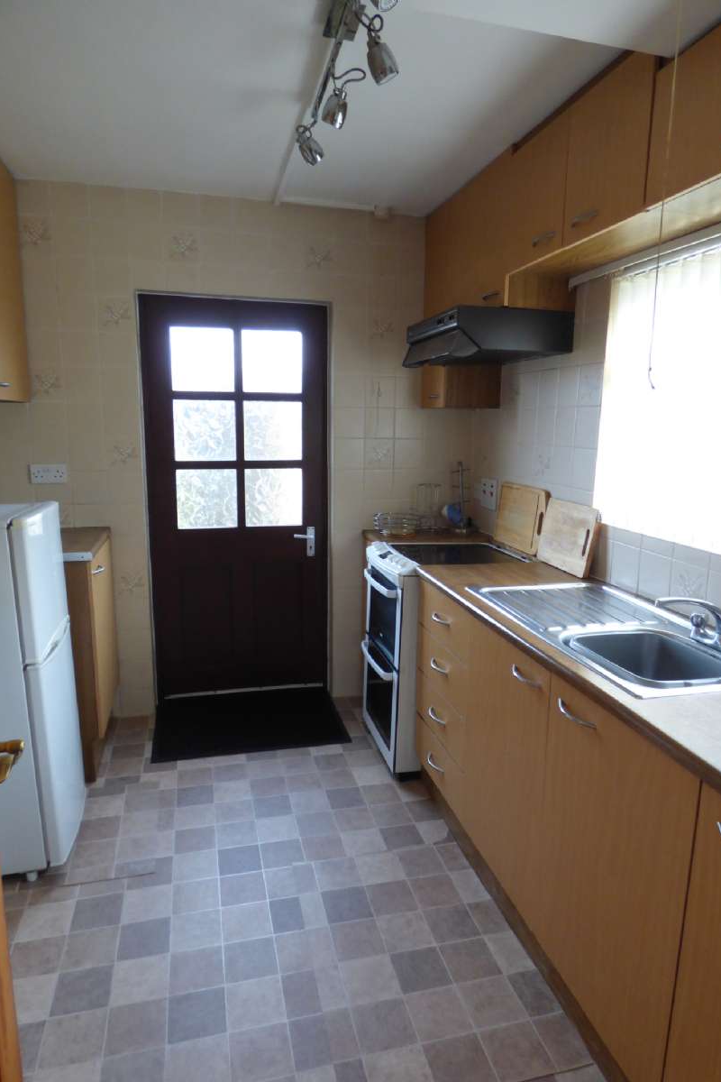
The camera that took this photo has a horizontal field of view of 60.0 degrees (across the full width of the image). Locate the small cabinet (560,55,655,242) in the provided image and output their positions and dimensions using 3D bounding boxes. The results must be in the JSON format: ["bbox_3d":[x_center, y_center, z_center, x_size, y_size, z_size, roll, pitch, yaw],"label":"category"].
[{"bbox_3d":[0.819,-1.076,1.756,0.306,0.392,0.375,-2,11,-14],"label":"small cabinet"}]

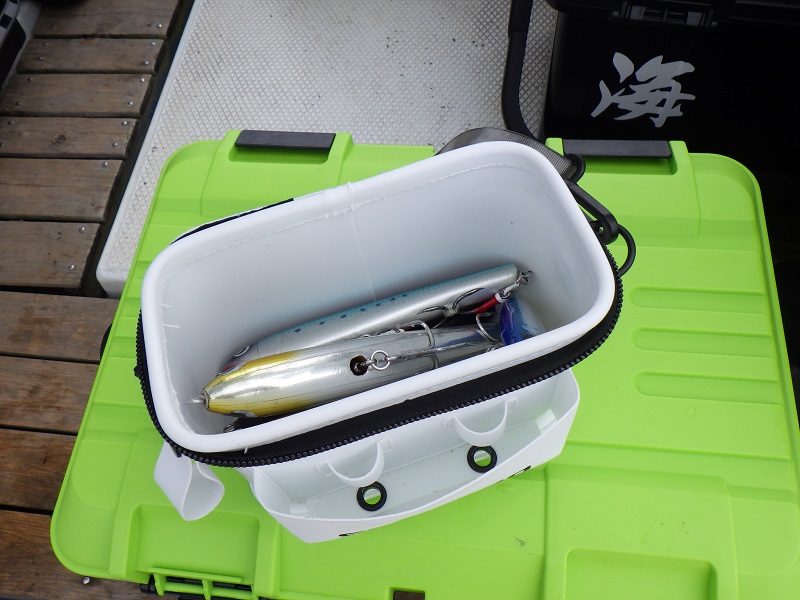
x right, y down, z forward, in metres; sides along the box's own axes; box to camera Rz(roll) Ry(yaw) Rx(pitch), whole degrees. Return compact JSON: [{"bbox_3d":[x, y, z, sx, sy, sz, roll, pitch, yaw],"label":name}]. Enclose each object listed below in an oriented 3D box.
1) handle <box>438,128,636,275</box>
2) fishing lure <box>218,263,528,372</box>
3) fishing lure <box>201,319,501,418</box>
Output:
[{"bbox_3d":[0.079,-0.061,0.386,0.130,0.042,0.052,39,72,19],"label":"handle"},{"bbox_3d":[-0.012,0.011,0.410,0.212,0.025,0.027,-17,107,-14],"label":"fishing lure"},{"bbox_3d":[-0.022,0.041,0.375,0.177,0.035,0.033,-9,63,-16],"label":"fishing lure"}]

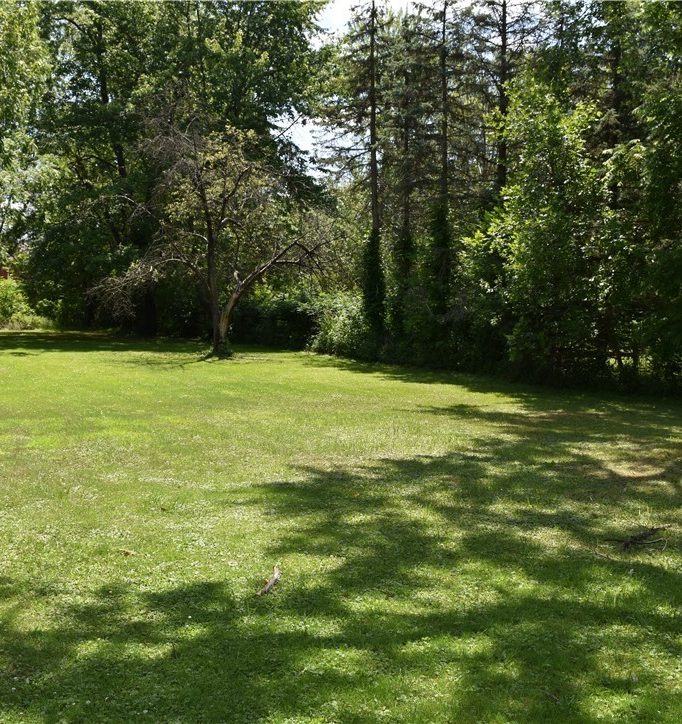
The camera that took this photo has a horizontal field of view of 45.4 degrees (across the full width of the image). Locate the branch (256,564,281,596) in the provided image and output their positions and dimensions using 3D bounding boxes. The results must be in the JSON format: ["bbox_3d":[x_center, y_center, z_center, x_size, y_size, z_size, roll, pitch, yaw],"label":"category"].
[{"bbox_3d":[-0.403,1.200,4.530,0.090,0.050,0.440,1,5,10],"label":"branch"}]

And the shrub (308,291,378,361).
[{"bbox_3d":[0.010,-0.920,20.900,1.800,1.750,1.600,0,5,0],"label":"shrub"}]

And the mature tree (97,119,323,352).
[{"bbox_3d":[-3.350,-3.130,20.900,5.800,5.900,5.200,0,5,0],"label":"mature tree"}]

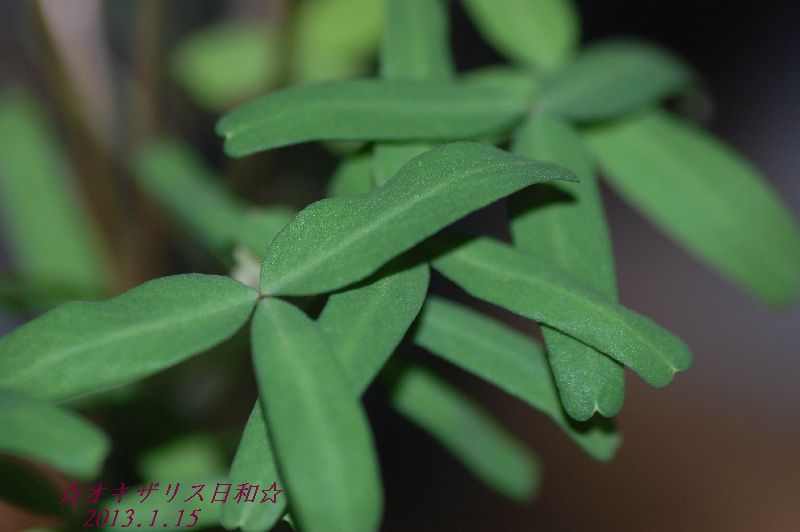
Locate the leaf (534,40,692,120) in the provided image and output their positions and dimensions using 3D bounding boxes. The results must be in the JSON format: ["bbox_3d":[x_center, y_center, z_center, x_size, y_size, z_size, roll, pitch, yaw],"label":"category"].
[{"bbox_3d":[0.027,-0.023,0.366,0.009,0.004,0.029,29,29,30],"label":"leaf"}]

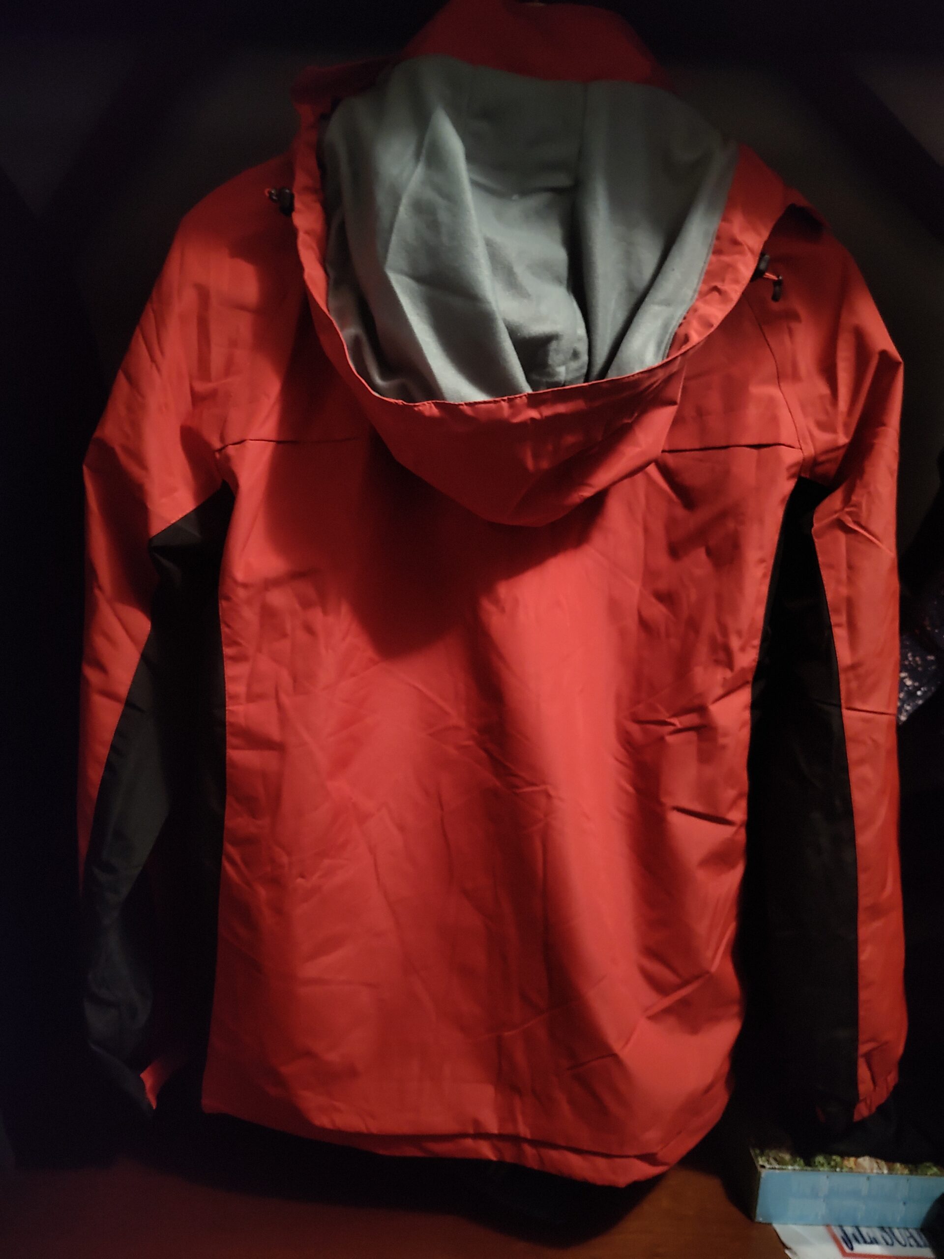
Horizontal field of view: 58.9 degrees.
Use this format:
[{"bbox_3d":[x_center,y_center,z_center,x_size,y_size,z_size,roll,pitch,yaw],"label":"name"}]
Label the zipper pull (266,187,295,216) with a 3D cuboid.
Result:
[{"bbox_3d":[-0.144,-0.322,0.630,0.021,0.023,0.012,2,10,11],"label":"zipper pull"}]

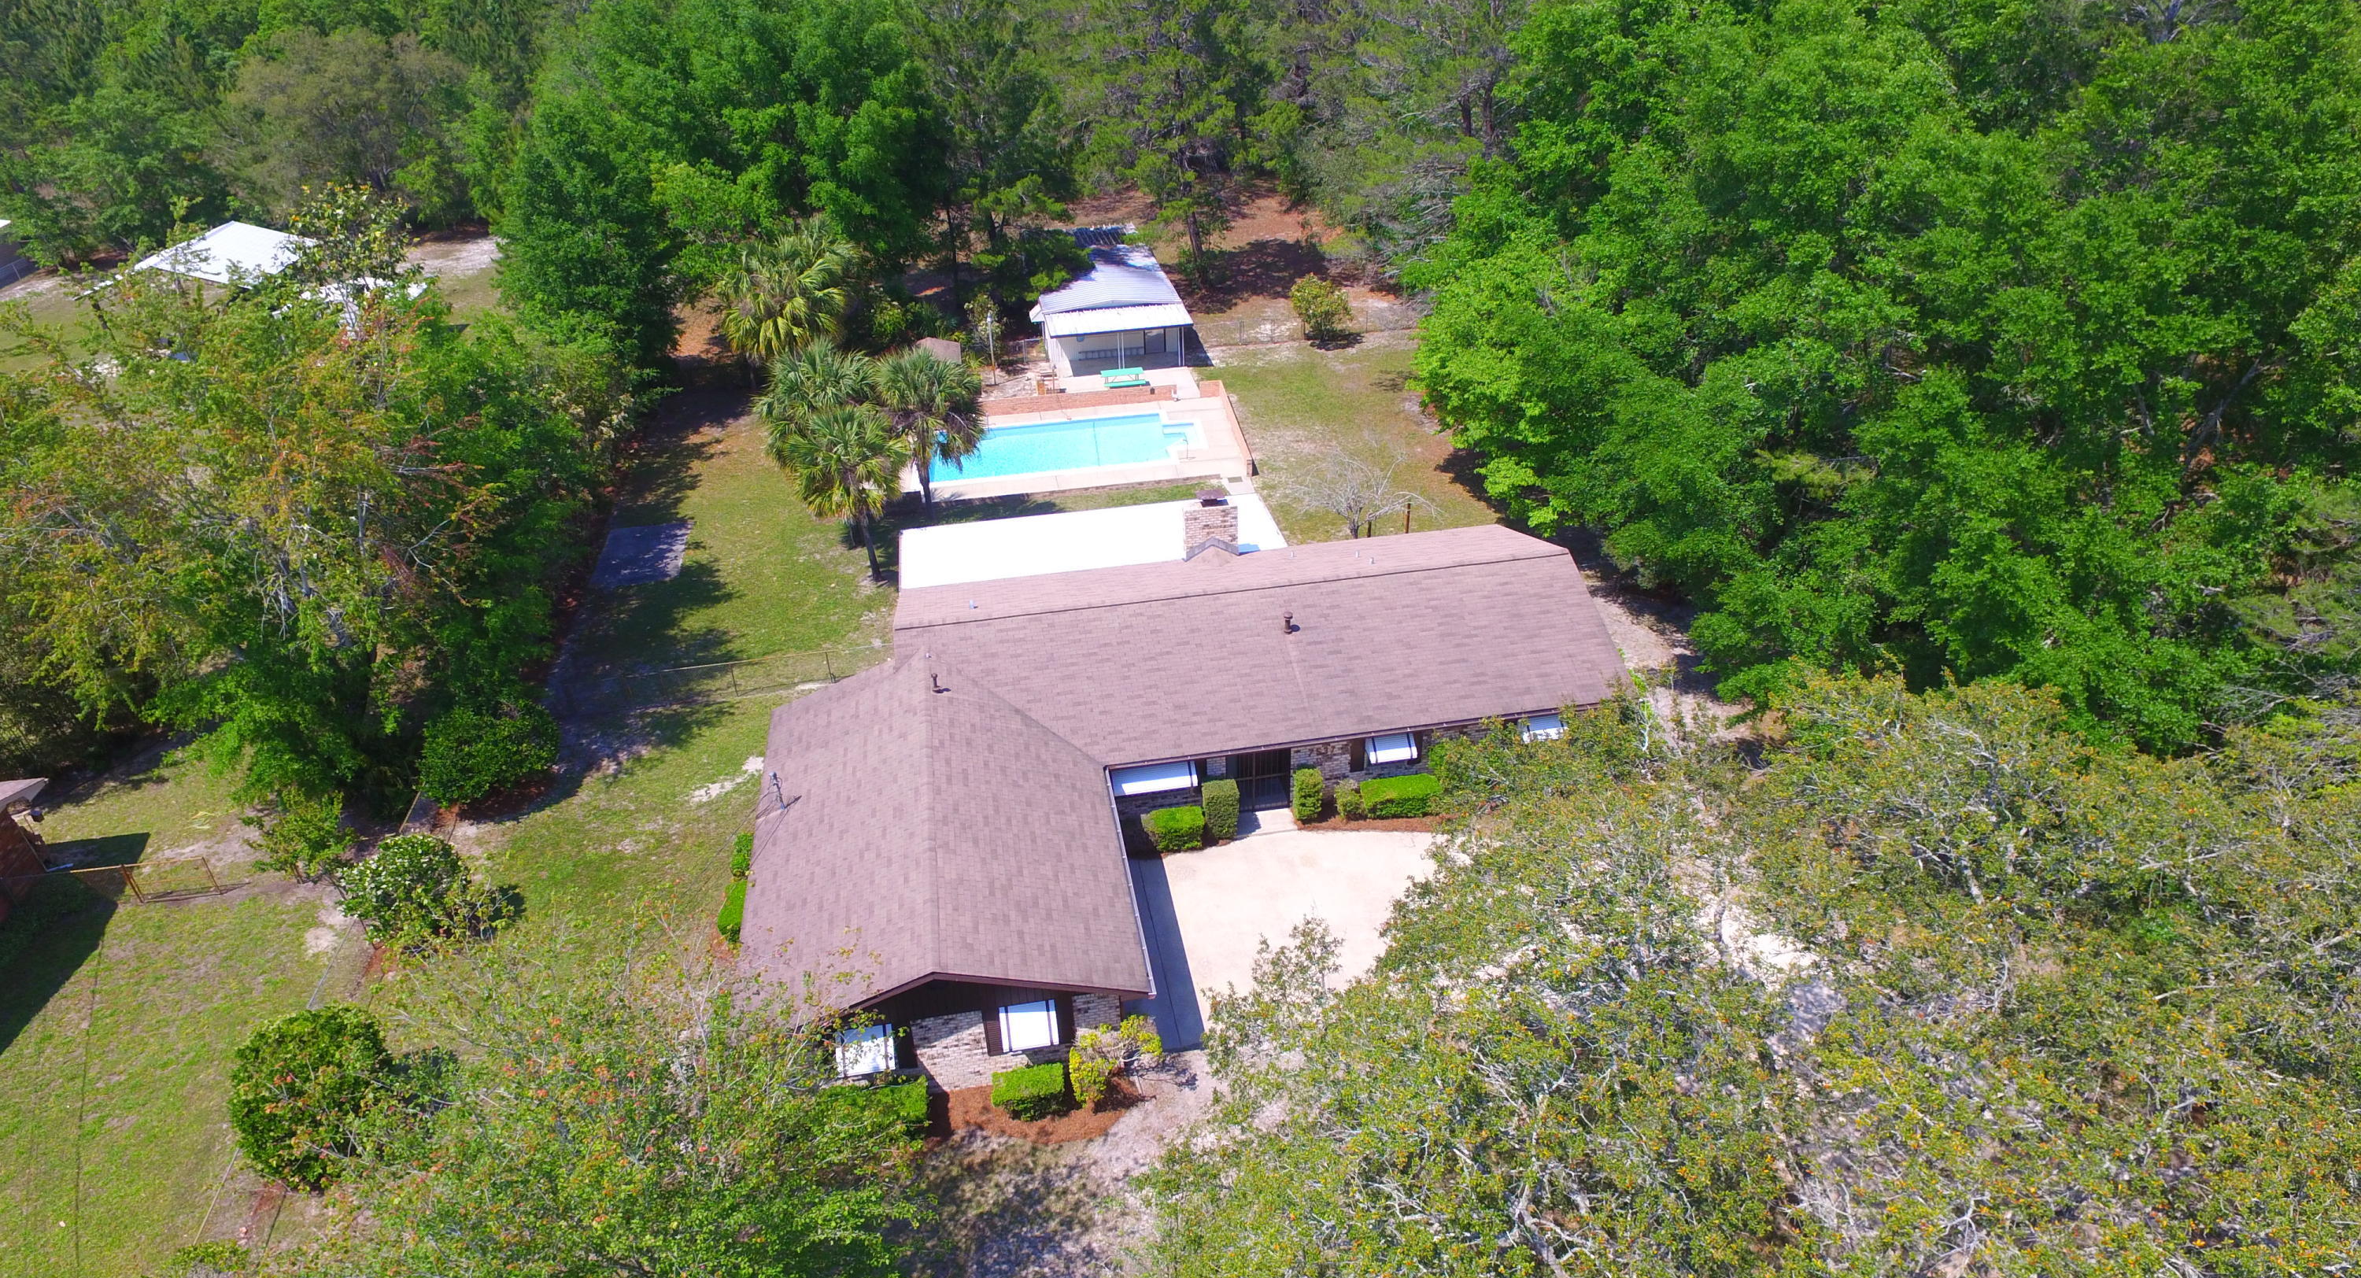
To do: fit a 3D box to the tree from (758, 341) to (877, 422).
[{"bbox_3d":[-12.122,-6.348,46.872,4.545,7.273,4.545,-7,32,-7],"label":"tree"}]

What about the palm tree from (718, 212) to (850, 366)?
[{"bbox_3d":[-17.356,-14.935,60.990,5.758,7.374,5.758,-7,32,-7],"label":"palm tree"}]

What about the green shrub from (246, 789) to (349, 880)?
[{"bbox_3d":[-21.176,4.737,32.773,2.000,2.350,1.900,-7,32,-7],"label":"green shrub"}]

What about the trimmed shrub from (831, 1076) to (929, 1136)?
[{"bbox_3d":[-5.816,9.197,26.289,1.950,0.680,1.000,-7,32,-7],"label":"trimmed shrub"}]

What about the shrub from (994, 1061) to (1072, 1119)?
[{"bbox_3d":[-2.924,8.876,26.707,1.400,0.620,0.780,-7,32,-7],"label":"shrub"}]

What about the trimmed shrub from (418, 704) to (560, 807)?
[{"bbox_3d":[-17.974,3.022,35.516,3.300,2.200,3.200,-7,32,-7],"label":"trimmed shrub"}]

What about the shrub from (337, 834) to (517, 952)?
[{"bbox_3d":[-17.544,5.702,31.057,2.800,2.300,2.750,-7,32,-7],"label":"shrub"}]

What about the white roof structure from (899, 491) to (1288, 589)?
[{"bbox_3d":[-2.860,-2.189,44.127,11.970,2.525,4.343,-7,32,-7],"label":"white roof structure"}]

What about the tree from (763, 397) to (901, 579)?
[{"bbox_3d":[-11.266,-4.660,44.952,4.646,6.364,4.646,-7,32,-7],"label":"tree"}]

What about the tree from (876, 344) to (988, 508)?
[{"bbox_3d":[-8.690,-6.981,48.376,4.040,6.566,4.040,-7,32,-7],"label":"tree"}]

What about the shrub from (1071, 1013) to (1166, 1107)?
[{"bbox_3d":[-1.236,8.243,26.753,1.850,1.550,1.450,-7,32,-7],"label":"shrub"}]

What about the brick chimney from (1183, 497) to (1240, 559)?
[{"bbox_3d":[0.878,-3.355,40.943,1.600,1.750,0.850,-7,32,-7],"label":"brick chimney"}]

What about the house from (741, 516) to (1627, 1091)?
[{"bbox_3d":[0.723,2.450,34.721,22.020,4.293,17.529,-7,32,-7],"label":"house"}]

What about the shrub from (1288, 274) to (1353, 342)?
[{"bbox_3d":[6.666,-15.587,64.821,3.030,3.030,3.030,-1,32,1],"label":"shrub"}]

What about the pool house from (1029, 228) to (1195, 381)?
[{"bbox_3d":[-4.166,-17.198,68.143,6.768,2.929,15.758,-7,32,-7],"label":"pool house"}]

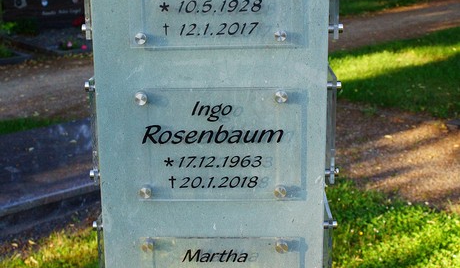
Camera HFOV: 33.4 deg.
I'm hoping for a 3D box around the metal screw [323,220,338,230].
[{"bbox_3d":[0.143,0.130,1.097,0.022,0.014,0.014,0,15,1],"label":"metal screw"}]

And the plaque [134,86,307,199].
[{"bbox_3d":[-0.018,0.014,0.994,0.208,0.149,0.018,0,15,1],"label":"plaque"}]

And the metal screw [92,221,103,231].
[{"bbox_3d":[-0.187,0.131,1.105,0.022,0.014,0.014,0,15,1],"label":"metal screw"}]

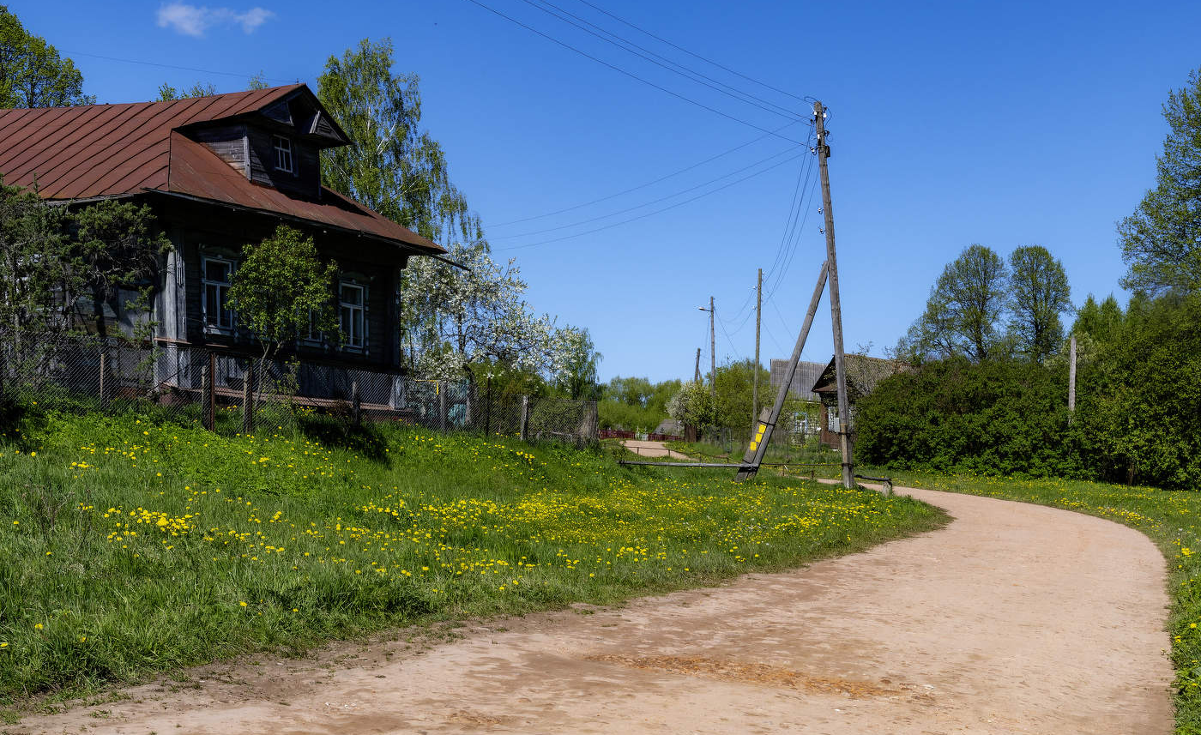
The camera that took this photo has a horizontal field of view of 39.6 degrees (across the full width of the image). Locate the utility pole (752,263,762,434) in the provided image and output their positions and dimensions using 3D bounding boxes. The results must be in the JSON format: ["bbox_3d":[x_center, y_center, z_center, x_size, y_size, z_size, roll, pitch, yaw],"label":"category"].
[{"bbox_3d":[7.200,-0.550,77.000,0.220,8.100,0.220,2,-2,0],"label":"utility pole"}]

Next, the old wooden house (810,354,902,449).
[{"bbox_3d":[14.600,1.800,86.000,6.200,5.000,4.900,1,-2,-26],"label":"old wooden house"}]

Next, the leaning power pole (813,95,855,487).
[{"bbox_3d":[4.920,-1.520,35.000,0.250,8.150,0.250,-4,-2,0],"label":"leaning power pole"}]

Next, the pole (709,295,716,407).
[{"bbox_3d":[6.600,-0.050,98.000,0.220,8.300,0.220,-1,-2,0],"label":"pole"}]

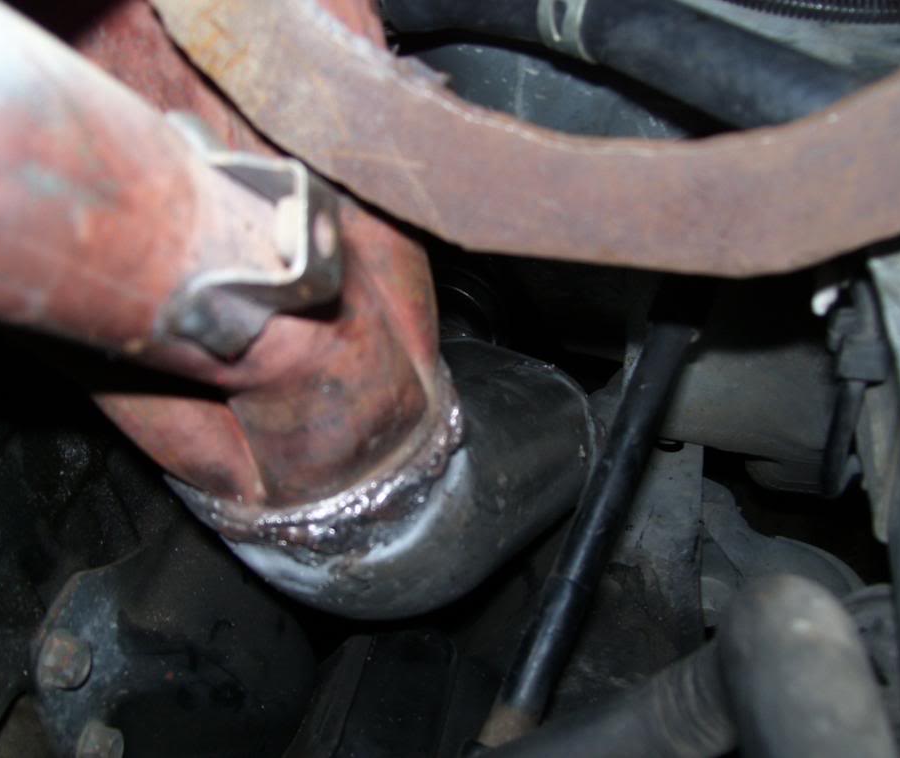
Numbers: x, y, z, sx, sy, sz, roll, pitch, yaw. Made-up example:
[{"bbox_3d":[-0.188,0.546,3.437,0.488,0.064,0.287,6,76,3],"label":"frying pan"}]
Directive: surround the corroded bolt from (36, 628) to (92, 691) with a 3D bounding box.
[{"bbox_3d":[-0.147,0.107,0.400,0.021,0.013,0.021,0,72,-26],"label":"corroded bolt"}]

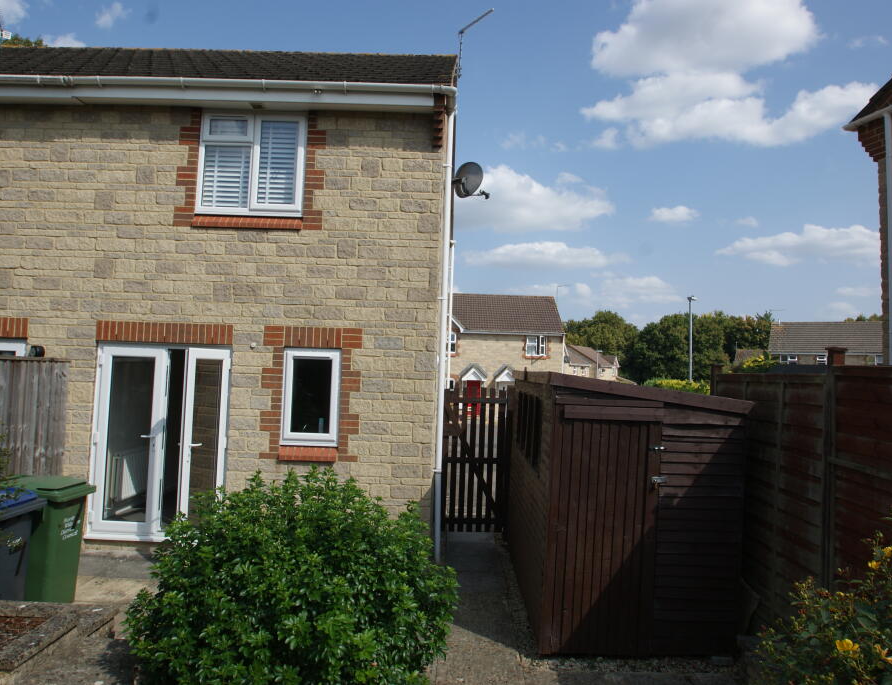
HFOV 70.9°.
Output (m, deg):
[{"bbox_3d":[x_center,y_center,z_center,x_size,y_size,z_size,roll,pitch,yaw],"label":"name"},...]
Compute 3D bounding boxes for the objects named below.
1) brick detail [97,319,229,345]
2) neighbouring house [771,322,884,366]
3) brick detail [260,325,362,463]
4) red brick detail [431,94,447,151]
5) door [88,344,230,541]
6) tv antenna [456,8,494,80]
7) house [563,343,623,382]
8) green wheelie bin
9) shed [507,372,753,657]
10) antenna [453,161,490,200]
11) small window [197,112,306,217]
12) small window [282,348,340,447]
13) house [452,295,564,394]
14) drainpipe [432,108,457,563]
[{"bbox_3d":[-3.037,-0.098,6.794,1.490,0.218,0.120,2,-4,1],"label":"brick detail"},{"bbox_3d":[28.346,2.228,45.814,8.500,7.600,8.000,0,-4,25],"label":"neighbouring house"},{"bbox_3d":[-1.441,0.551,6.700,1.070,1.420,0.140,2,-4,1],"label":"brick detail"},{"bbox_3d":[-0.089,-2.371,6.754,0.155,0.570,0.270,2,-4,1],"label":"red brick detail"},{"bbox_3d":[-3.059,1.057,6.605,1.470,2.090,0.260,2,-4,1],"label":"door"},{"bbox_3d":[0.470,-4.880,10.249,0.200,0.870,0.840,5,-5,-36],"label":"tv antenna"},{"bbox_3d":[18.698,4.359,80.500,7.800,7.600,7.500,5,-5,-38],"label":"house"},{"bbox_3d":[-3.470,1.725,5.250,0.720,1.070,0.570,2,-4,0],"label":"green wheelie bin"},{"bbox_3d":[1.407,1.308,5.628,1.450,2.000,2.420,2,-4,1],"label":"shed"},{"bbox_3d":[0.322,-2.036,7.946,0.430,0.470,0.450,6,-6,-44],"label":"antenna"},{"bbox_3d":[-2.134,-1.982,6.925,1.180,1.190,0.110,2,-4,1],"label":"small window"},{"bbox_3d":[-1.446,0.590,6.720,0.610,1.060,0.080,2,-4,1],"label":"small window"},{"bbox_3d":[2.980,0.765,40.220,7.900,7.750,8.000,2,-4,1],"label":"house"},{"bbox_3d":[-0.014,-0.125,6.659,0.080,4.822,0.090,2,-4,1],"label":"drainpipe"}]

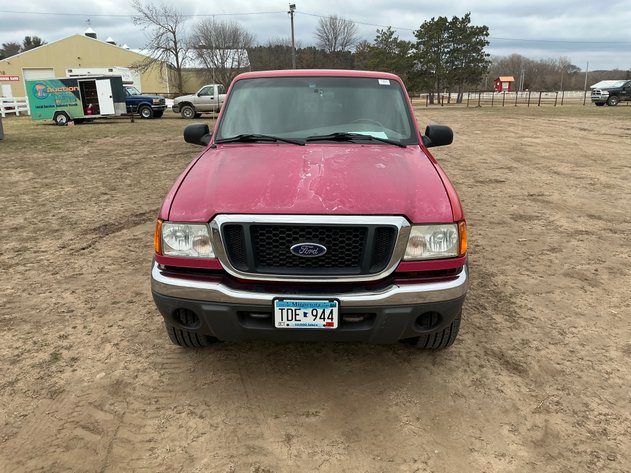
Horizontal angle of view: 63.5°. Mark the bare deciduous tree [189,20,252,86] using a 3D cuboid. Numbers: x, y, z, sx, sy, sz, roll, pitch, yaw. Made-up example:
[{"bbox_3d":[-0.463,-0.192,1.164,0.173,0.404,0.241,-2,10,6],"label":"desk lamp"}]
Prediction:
[{"bbox_3d":[-11.300,-21.712,62.410,8.300,9.700,8.000,0,16,0],"label":"bare deciduous tree"}]

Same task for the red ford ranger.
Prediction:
[{"bbox_3d":[0.055,-0.639,4.815,1.860,1.750,5.060,0,16,2],"label":"red ford ranger"}]

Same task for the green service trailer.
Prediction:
[{"bbox_3d":[-11.250,-6.540,24.448,4.300,2.100,1.950,-7,17,-11],"label":"green service trailer"}]

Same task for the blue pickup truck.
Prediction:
[{"bbox_3d":[-11.300,-7.582,28.311,5.450,1.830,2.000,2,16,6],"label":"blue pickup truck"}]

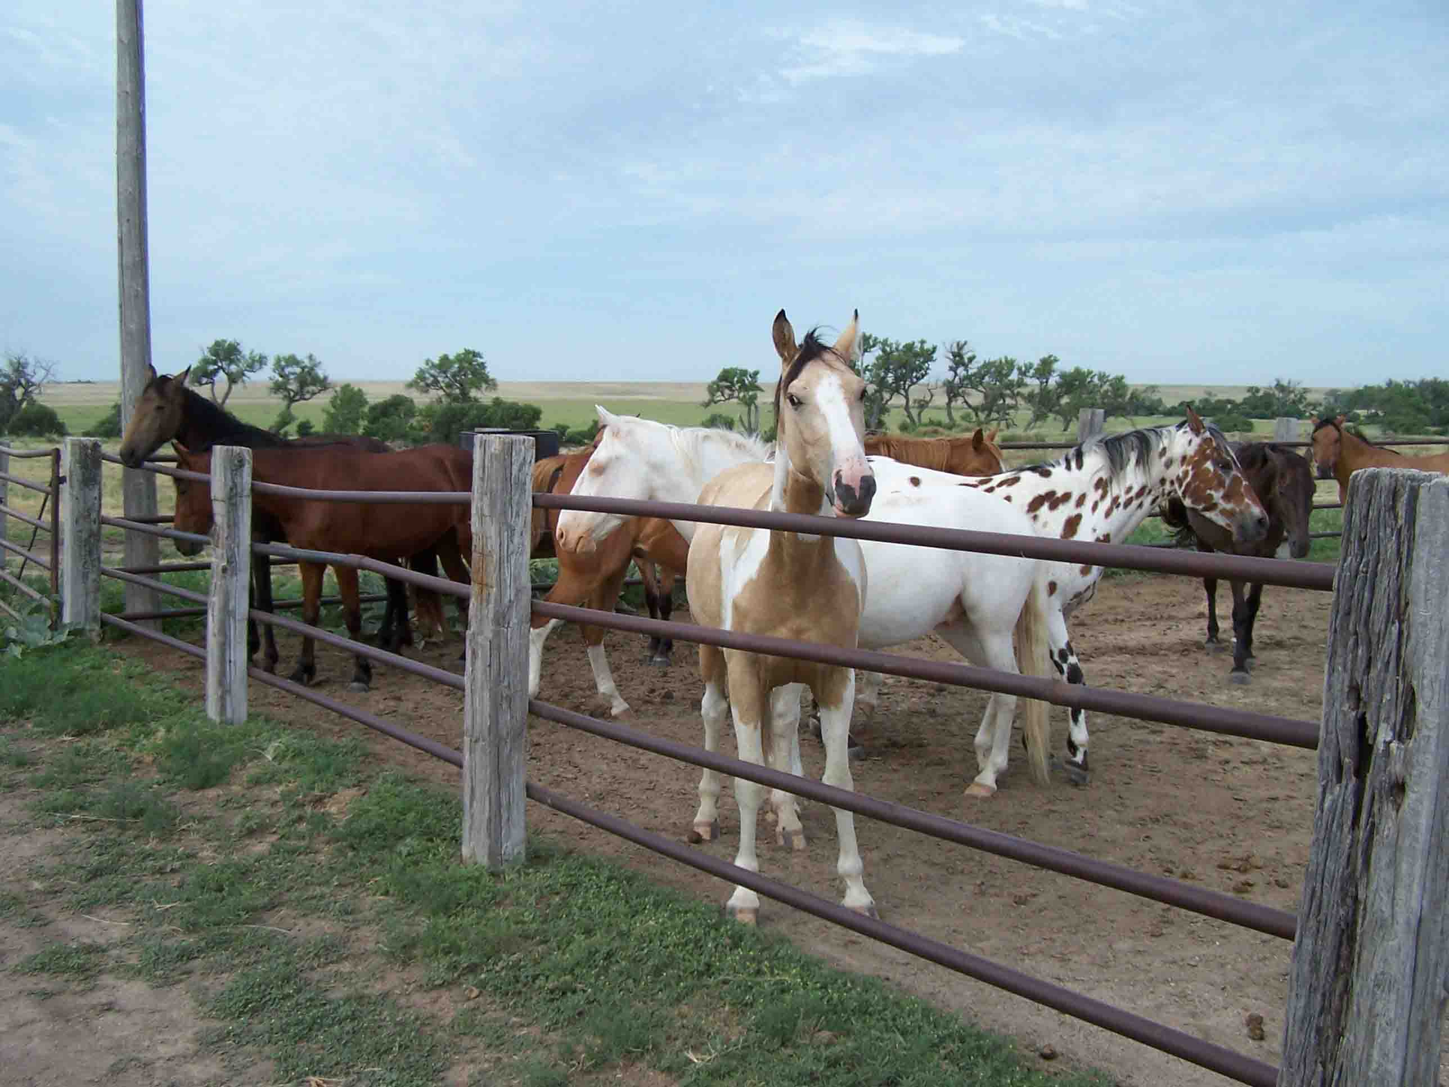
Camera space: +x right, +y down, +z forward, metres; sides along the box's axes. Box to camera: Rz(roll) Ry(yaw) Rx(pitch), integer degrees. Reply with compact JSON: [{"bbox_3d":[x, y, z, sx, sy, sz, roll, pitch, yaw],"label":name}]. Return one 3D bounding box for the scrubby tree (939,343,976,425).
[{"bbox_3d":[12.961,-8.801,87.770,2.100,4.662,2.000,1,6,0],"label":"scrubby tree"}]

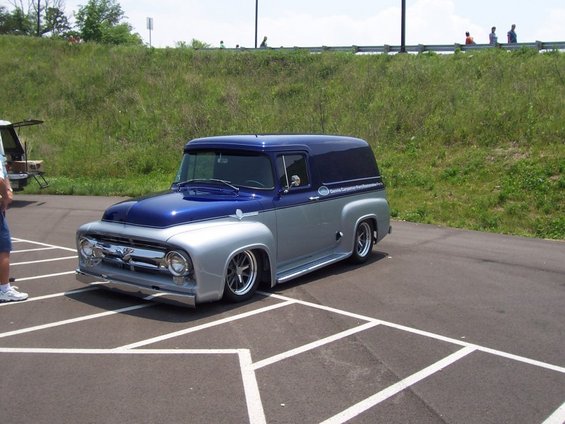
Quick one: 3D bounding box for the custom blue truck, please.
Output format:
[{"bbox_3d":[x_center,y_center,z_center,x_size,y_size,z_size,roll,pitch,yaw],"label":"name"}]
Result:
[{"bbox_3d":[-0.253,-0.093,8.040,1.880,1.790,4.600,6,8,35],"label":"custom blue truck"}]

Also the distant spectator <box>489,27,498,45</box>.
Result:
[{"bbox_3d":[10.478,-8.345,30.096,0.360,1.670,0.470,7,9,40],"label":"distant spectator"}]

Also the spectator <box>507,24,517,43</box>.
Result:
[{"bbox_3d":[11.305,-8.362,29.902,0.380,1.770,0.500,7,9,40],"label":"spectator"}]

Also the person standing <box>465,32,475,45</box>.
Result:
[{"bbox_3d":[9.432,-8.315,30.692,0.420,1.600,0.500,6,8,33],"label":"person standing"}]

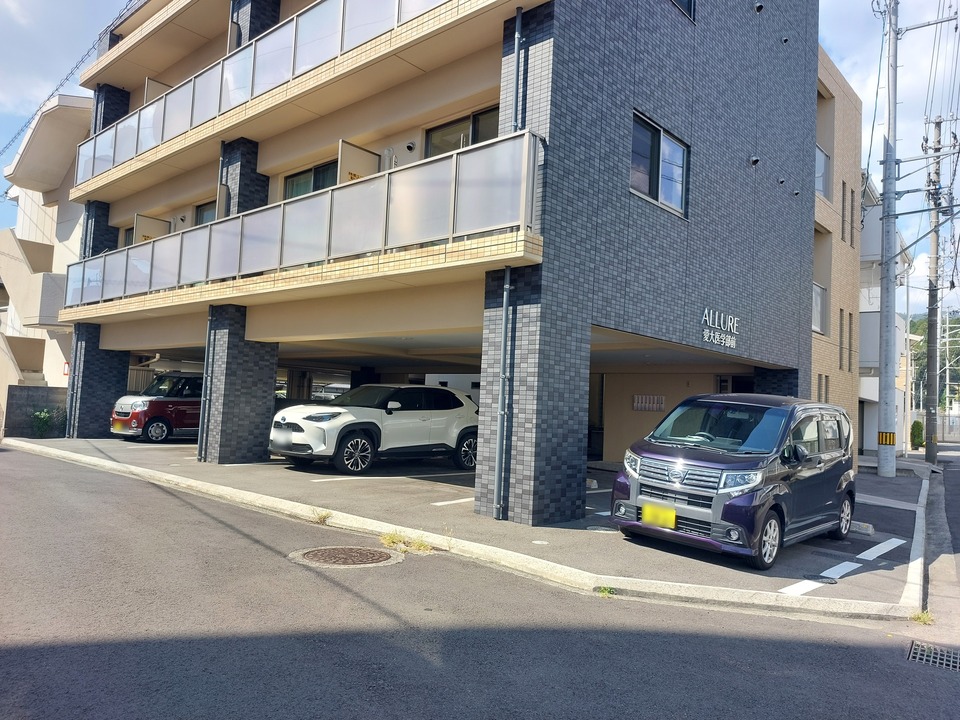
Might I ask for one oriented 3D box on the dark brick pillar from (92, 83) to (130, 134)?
[{"bbox_3d":[-9.358,-5.618,16.844,0.850,2.290,0.600,-1,-5,42],"label":"dark brick pillar"}]

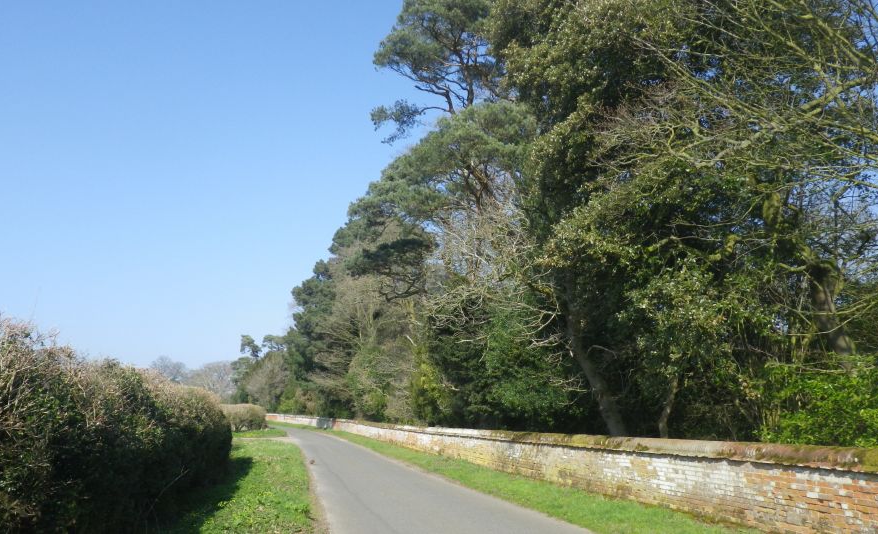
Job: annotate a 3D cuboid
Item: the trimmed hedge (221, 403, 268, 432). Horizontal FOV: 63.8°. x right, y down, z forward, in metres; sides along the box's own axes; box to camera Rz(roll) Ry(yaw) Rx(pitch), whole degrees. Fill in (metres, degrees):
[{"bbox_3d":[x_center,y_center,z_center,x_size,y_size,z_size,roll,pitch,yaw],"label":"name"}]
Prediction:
[{"bbox_3d":[-18.650,14.090,66.000,5.200,2.500,3.000,6,-13,-24],"label":"trimmed hedge"}]

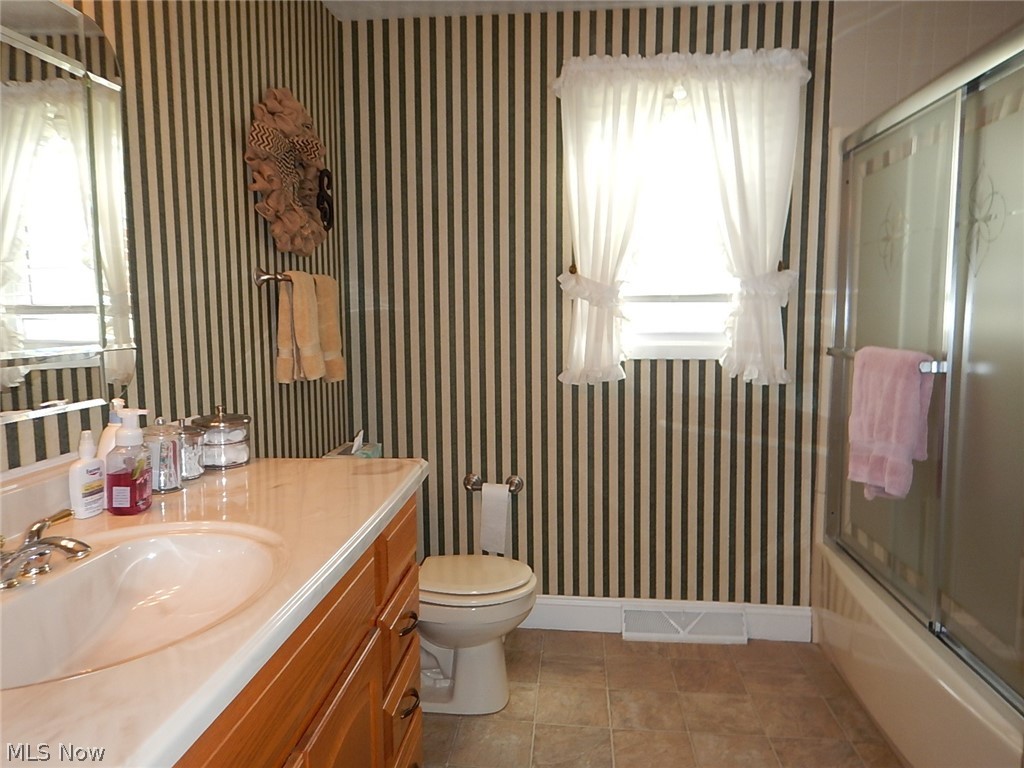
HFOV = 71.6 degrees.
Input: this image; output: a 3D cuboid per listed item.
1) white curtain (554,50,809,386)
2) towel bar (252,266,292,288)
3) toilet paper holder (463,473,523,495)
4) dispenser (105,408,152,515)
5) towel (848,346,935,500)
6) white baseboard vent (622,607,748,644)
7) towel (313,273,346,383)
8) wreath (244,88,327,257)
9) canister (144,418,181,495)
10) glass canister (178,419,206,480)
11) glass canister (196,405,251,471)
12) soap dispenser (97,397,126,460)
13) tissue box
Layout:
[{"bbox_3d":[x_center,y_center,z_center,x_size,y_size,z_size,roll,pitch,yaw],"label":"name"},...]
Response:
[{"bbox_3d":[0.605,-0.595,2.612,0.893,1.179,0.100,0,6,5],"label":"white curtain"},{"bbox_3d":[-0.659,-0.324,2.223,0.077,0.055,0.510,0,6,5],"label":"towel bar"},{"bbox_3d":[-0.071,0.387,2.765,0.228,0.070,0.080,0,6,5],"label":"toilet paper holder"},{"bbox_3d":[-0.660,0.131,1.235,0.066,0.174,0.080,0,6,5],"label":"dispenser"},{"bbox_3d":[1.110,0.120,2.115,0.095,0.445,0.430,0,6,5],"label":"towel"},{"bbox_3d":[0.667,0.931,2.752,0.468,0.118,0.068,0,6,5],"label":"white baseboard vent"},{"bbox_3d":[-0.619,-0.178,2.320,0.090,0.352,0.230,0,6,5],"label":"towel"},{"bbox_3d":[-0.649,-0.615,2.084,0.125,0.460,0.430,0,6,5],"label":"wreath"},{"bbox_3d":[-0.691,0.140,1.405,0.076,0.147,0.076,0,6,5],"label":"canister"},{"bbox_3d":[-0.687,0.134,1.484,0.091,0.120,0.091,0,6,5],"label":"glass canister"},{"bbox_3d":[-0.650,0.115,1.598,0.122,0.134,0.122,0,6,5],"label":"glass canister"},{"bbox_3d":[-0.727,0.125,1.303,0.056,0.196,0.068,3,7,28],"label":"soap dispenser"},{"bbox_3d":[-0.512,0.259,2.301,0.123,0.090,0.242,0,6,5],"label":"tissue box"}]

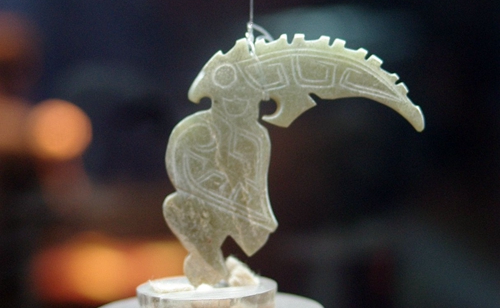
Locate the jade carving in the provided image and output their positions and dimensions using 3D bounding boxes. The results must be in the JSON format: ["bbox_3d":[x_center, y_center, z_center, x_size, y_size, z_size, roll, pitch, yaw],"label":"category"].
[{"bbox_3d":[0.012,0.002,0.255,0.069,0.066,0.006,-1,3,-6],"label":"jade carving"}]

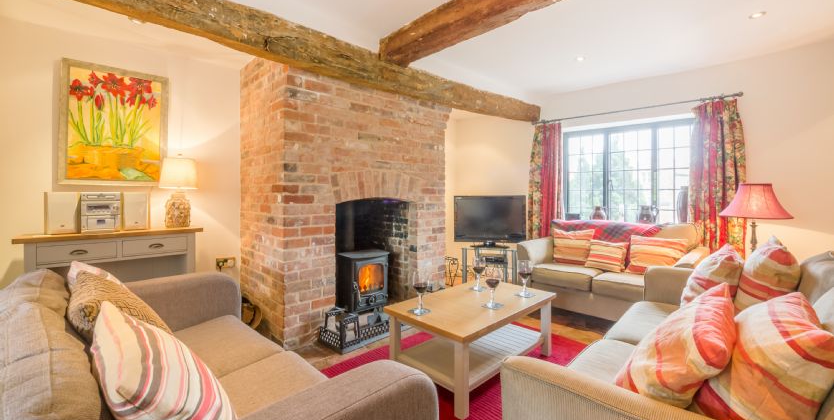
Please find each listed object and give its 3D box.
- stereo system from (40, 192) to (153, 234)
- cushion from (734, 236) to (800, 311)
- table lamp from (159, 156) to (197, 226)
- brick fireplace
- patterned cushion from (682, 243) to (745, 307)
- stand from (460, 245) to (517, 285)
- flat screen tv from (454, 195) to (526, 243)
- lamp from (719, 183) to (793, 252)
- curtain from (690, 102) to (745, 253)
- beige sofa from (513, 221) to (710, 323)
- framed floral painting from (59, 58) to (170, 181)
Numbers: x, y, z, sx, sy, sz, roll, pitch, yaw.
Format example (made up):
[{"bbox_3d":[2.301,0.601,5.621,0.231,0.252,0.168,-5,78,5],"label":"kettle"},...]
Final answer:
[{"bbox_3d":[-2.163,0.013,2.225,0.507,0.262,0.200,-1,2,-44],"label":"stereo system"},{"bbox_3d":[1.843,0.360,1.720,0.170,0.420,0.420,19,11,28],"label":"cushion"},{"bbox_3d":[-1.812,-0.144,2.462,0.230,0.554,0.230,-1,2,-44],"label":"table lamp"},{"bbox_3d":[-0.646,-0.115,3.272,1.789,2.142,0.978,-1,2,-44],"label":"brick fireplace"},{"bbox_3d":[1.504,0.401,1.674,0.170,0.420,0.430,34,13,28],"label":"patterned cushion"},{"bbox_3d":[0.914,0.696,4.035,0.670,0.487,0.410,0,1,10],"label":"stand"},{"bbox_3d":[0.903,0.123,3.994,0.881,0.591,0.120,0,1,10],"label":"flat screen tv"},{"bbox_3d":[2.571,0.104,2.465,0.390,0.600,0.390,-1,2,-44],"label":"lamp"},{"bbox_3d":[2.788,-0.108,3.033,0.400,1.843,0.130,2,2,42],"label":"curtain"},{"bbox_3d":[1.864,0.573,3.180,1.460,0.870,0.900,2,2,42],"label":"beige sofa"},{"bbox_3d":[-2.160,-0.593,2.349,0.575,0.850,0.040,-1,2,-44],"label":"framed floral painting"}]

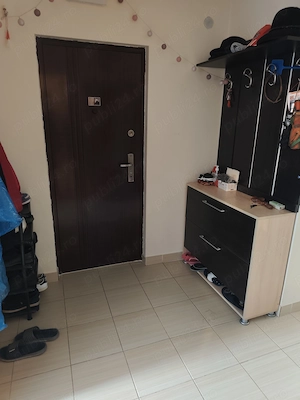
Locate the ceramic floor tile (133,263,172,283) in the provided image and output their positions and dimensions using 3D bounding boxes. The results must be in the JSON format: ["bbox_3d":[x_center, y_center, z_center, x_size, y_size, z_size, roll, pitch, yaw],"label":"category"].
[{"bbox_3d":[0.012,0.727,2.665,0.333,0.010,0.333,-5,18,-19],"label":"ceramic floor tile"}]

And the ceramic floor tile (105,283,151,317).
[{"bbox_3d":[-0.188,0.845,2.255,0.333,0.010,0.333,-5,18,-19],"label":"ceramic floor tile"}]

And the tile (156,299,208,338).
[{"bbox_3d":[0.239,0.910,2.066,0.333,0.010,0.333,-5,18,-19],"label":"tile"}]

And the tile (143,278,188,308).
[{"bbox_3d":[0.131,0.819,2.367,0.331,0.010,0.331,-5,18,-19],"label":"tile"}]

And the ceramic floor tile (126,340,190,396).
[{"bbox_3d":[0.040,1.028,1.655,0.333,0.010,0.333,-5,18,-19],"label":"ceramic floor tile"}]

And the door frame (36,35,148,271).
[{"bbox_3d":[-0.477,-0.298,2.470,0.860,2.050,0.060,-5,18,-19],"label":"door frame"}]

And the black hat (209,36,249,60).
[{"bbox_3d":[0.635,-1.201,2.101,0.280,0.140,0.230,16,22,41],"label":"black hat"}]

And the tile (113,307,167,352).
[{"bbox_3d":[-0.074,0.936,1.955,0.333,0.010,0.333,-5,18,-19],"label":"tile"}]

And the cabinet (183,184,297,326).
[{"bbox_3d":[0.677,0.380,2.346,0.321,0.864,0.997,-5,18,-19],"label":"cabinet"}]

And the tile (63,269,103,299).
[{"bbox_3d":[-0.615,0.780,2.443,0.333,0.010,0.333,-5,18,-19],"label":"tile"}]

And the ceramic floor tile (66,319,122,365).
[{"bbox_3d":[-0.388,0.966,1.847,0.331,0.010,0.331,-5,18,-19],"label":"ceramic floor tile"}]

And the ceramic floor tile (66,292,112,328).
[{"bbox_3d":[-0.500,0.873,2.148,0.331,0.010,0.331,-5,18,-19],"label":"ceramic floor tile"}]

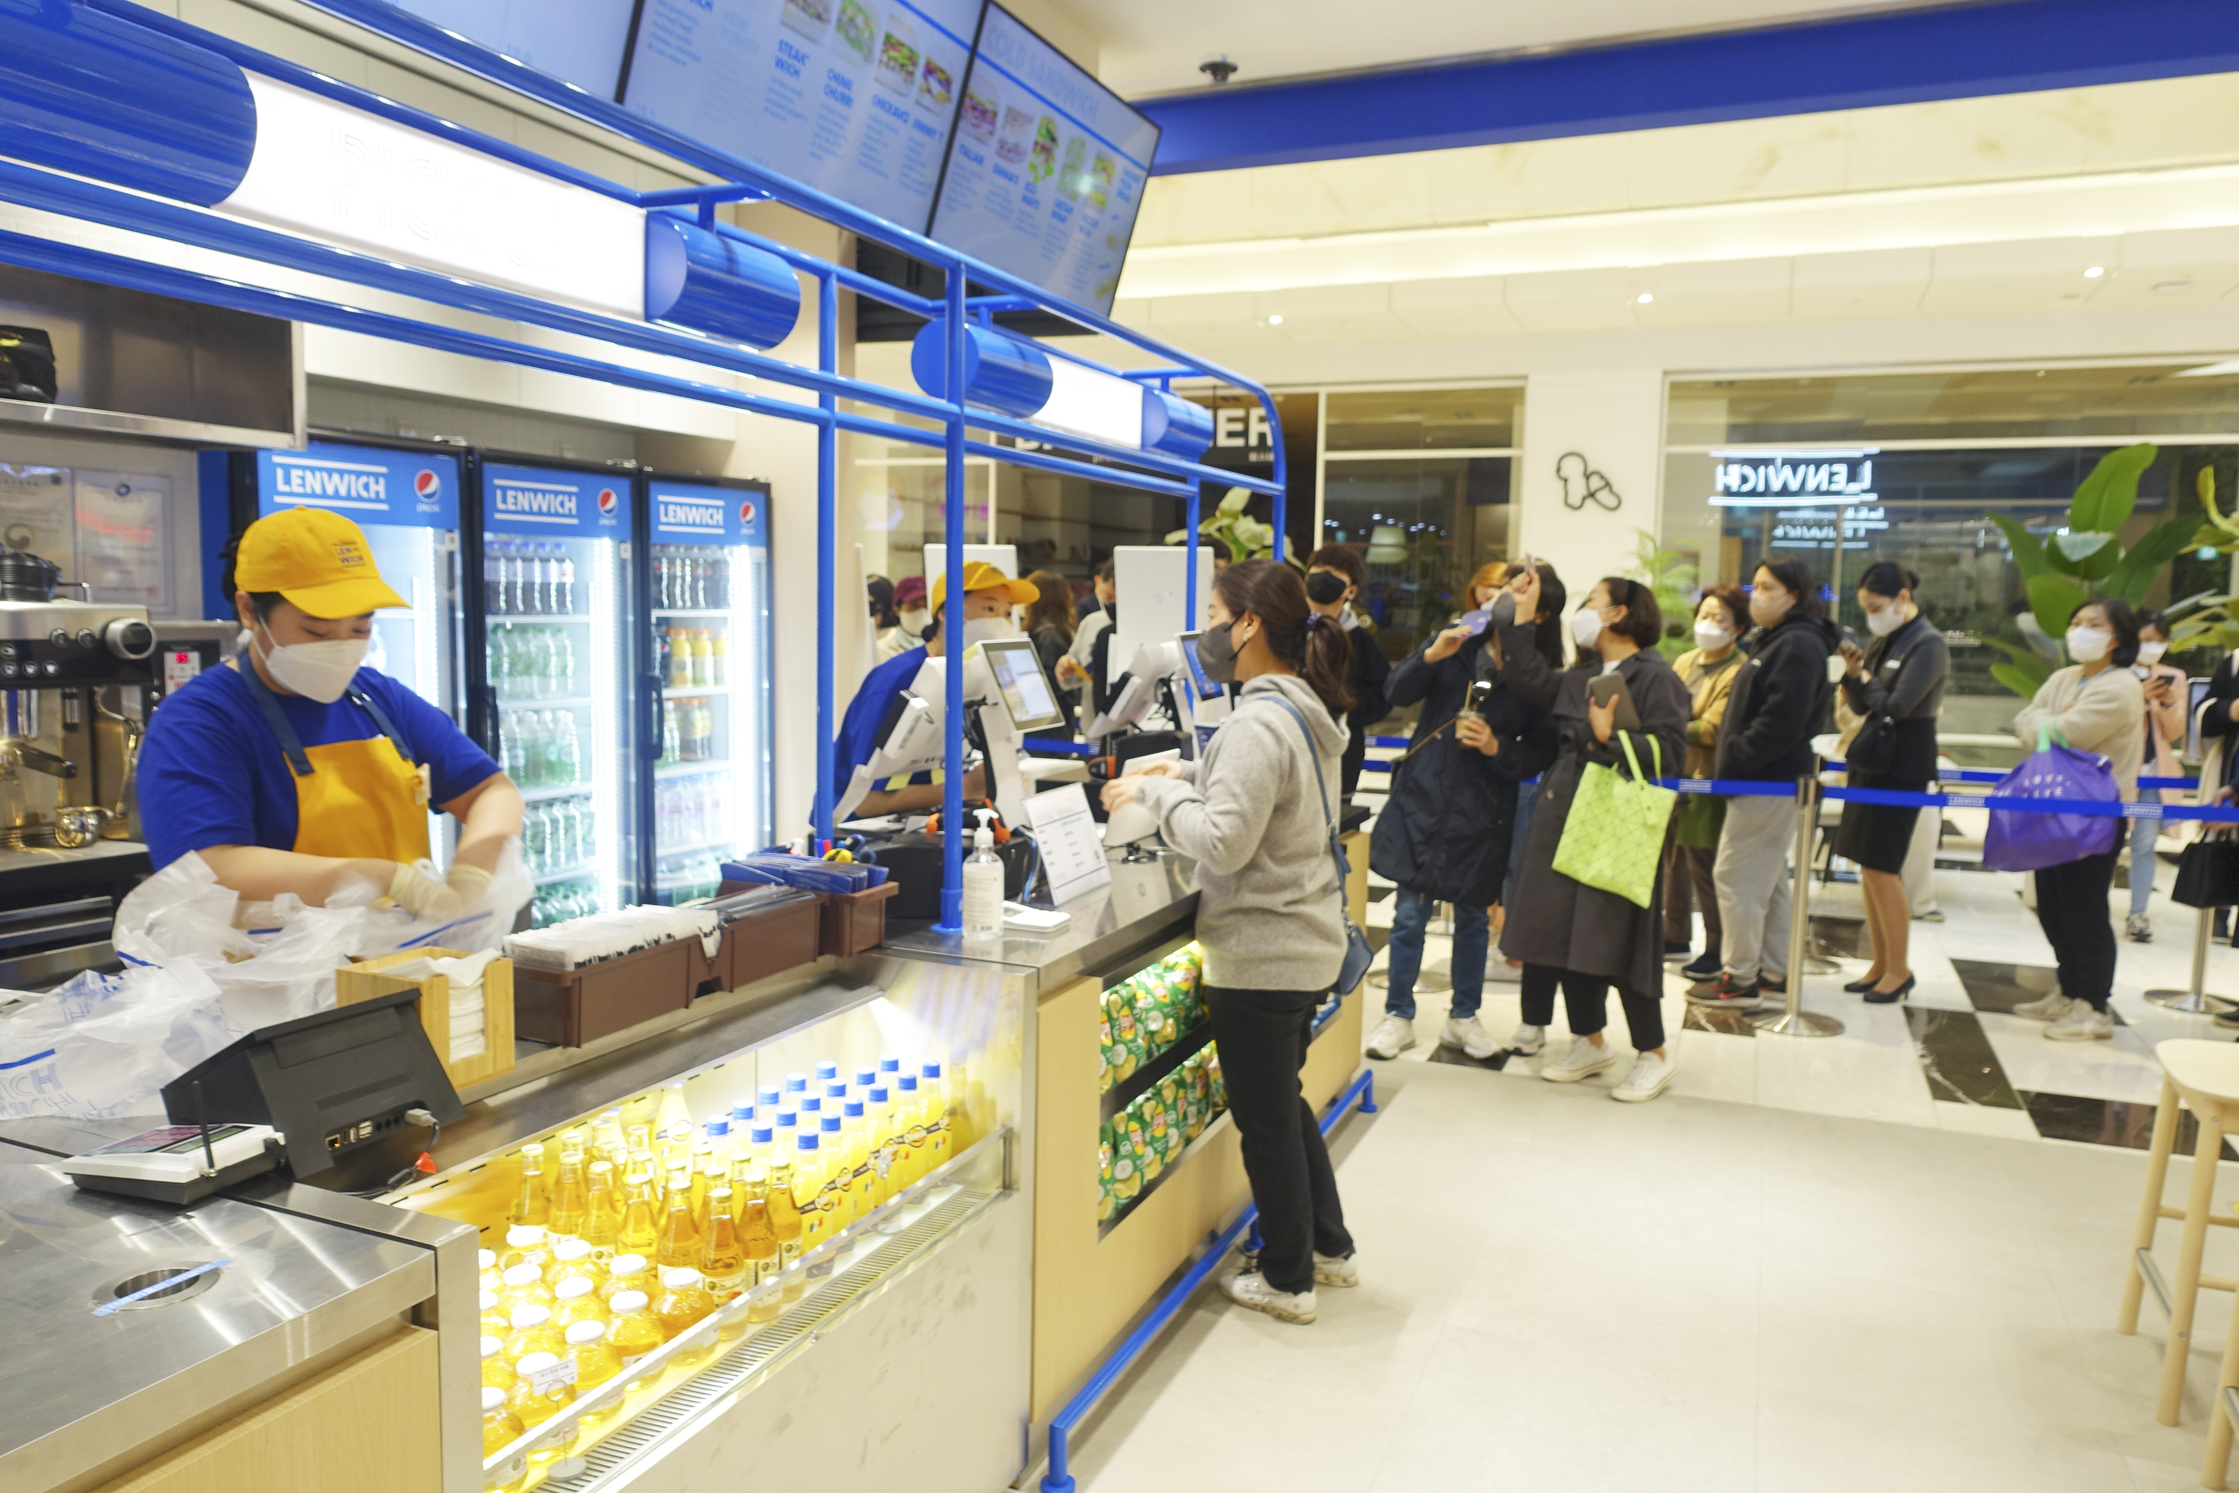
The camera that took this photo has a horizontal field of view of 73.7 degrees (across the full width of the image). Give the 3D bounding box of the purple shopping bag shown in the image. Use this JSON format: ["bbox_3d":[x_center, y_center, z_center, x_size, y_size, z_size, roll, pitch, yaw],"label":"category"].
[{"bbox_3d":[3.357,0.221,5.380,0.500,0.450,0.240,3,6,20],"label":"purple shopping bag"}]

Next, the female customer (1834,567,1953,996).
[{"bbox_3d":[3.063,0.154,5.863,0.410,1.680,0.410,1,6,-6],"label":"female customer"}]

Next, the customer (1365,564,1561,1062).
[{"bbox_3d":[1.139,0.215,5.065,0.580,1.640,0.460,3,6,23],"label":"customer"}]

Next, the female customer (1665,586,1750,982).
[{"bbox_3d":[2.507,0.134,6.397,0.340,1.624,0.460,-2,6,-25],"label":"female customer"}]

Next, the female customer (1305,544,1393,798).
[{"bbox_3d":[0.799,0.121,5.614,0.500,1.744,0.330,5,7,38],"label":"female customer"}]

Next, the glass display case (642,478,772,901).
[{"bbox_3d":[-1.597,0.075,4.918,0.650,1.890,0.650,3,6,23],"label":"glass display case"}]

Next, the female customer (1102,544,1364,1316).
[{"bbox_3d":[0.269,0.403,3.294,0.580,1.620,0.480,3,6,23],"label":"female customer"}]

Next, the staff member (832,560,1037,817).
[{"bbox_3d":[-0.552,0.298,4.168,0.620,1.630,0.520,3,6,23],"label":"staff member"}]

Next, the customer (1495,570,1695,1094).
[{"bbox_3d":[1.539,0.270,4.731,0.550,1.610,0.520,-3,7,-37],"label":"customer"}]

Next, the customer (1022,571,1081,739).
[{"bbox_3d":[-0.335,-0.002,7.065,0.320,1.666,0.440,1,6,3],"label":"customer"}]

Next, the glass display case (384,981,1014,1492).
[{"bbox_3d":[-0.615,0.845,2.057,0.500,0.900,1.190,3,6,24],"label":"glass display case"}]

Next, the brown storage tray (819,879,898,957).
[{"bbox_3d":[-0.563,0.300,2.713,0.280,0.112,0.140,3,6,23],"label":"brown storage tray"}]

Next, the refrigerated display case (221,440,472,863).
[{"bbox_3d":[-2.088,0.172,3.742,0.640,1.860,0.620,3,6,24],"label":"refrigerated display case"}]

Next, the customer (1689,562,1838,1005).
[{"bbox_3d":[2.513,0.140,5.797,0.520,1.700,0.460,1,6,-2],"label":"customer"}]

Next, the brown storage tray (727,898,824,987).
[{"bbox_3d":[-0.611,0.314,2.429,0.150,0.105,0.280,3,6,24],"label":"brown storage tray"}]

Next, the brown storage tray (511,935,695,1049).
[{"bbox_3d":[-0.755,0.348,2.188,0.140,0.112,0.280,3,6,23],"label":"brown storage tray"}]

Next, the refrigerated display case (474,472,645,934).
[{"bbox_3d":[-1.850,0.129,4.327,0.650,1.890,0.630,3,6,23],"label":"refrigerated display case"}]

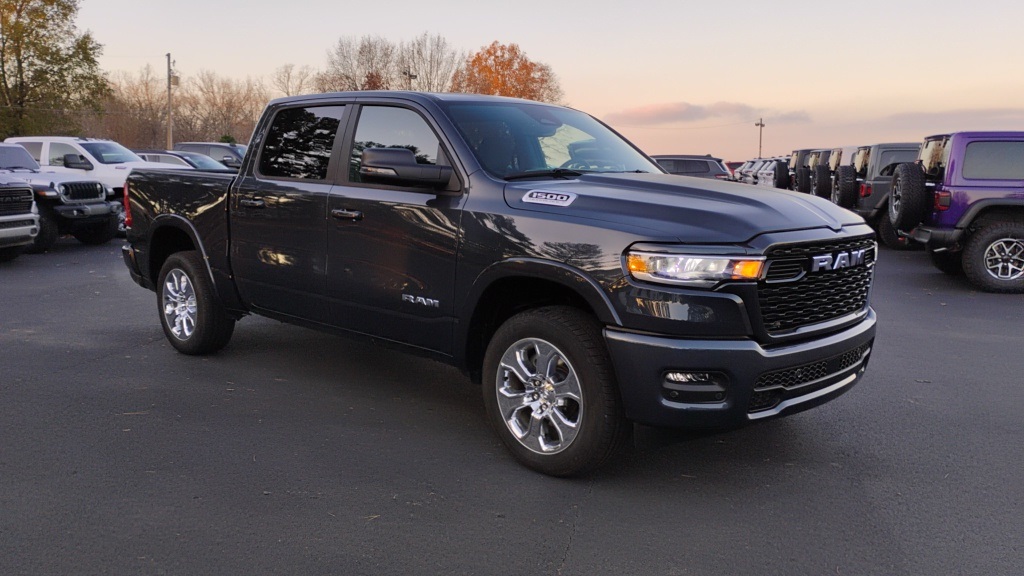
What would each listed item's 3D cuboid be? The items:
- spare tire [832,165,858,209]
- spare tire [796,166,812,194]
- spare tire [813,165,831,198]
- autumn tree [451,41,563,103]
[{"bbox_3d":[5.919,-1.757,14.700,0.280,0.820,0.820,1,8,9],"label":"spare tire"},{"bbox_3d":[6.811,-2.412,19.300,0.270,0.810,0.810,1,8,9],"label":"spare tire"},{"bbox_3d":[6.427,-2.139,17.200,0.280,0.820,0.820,1,8,9],"label":"spare tire"},{"bbox_3d":[-0.457,-14.504,68.847,9.400,11.750,9.000,0,8,0],"label":"autumn tree"}]

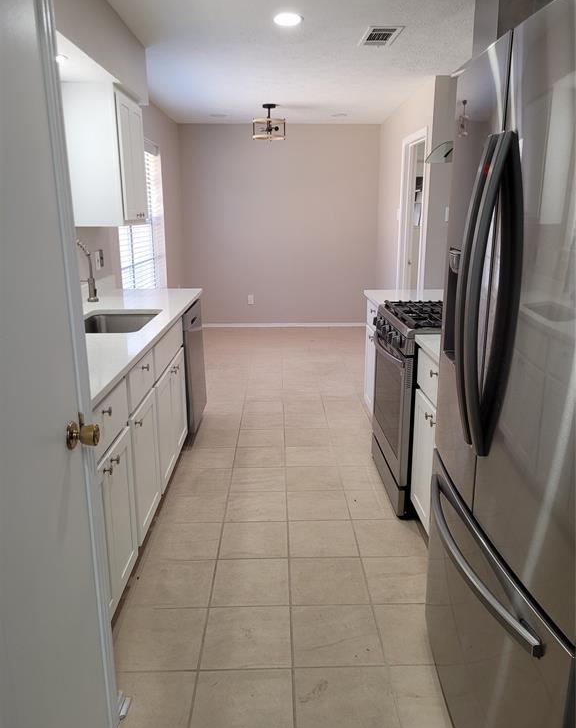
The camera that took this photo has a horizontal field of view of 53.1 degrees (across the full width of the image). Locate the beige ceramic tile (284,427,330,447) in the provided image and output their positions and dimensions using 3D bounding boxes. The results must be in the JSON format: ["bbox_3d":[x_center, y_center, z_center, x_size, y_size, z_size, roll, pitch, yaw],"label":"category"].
[{"bbox_3d":[0.132,0.486,3.789,0.302,0.010,0.302,-1,15,-1],"label":"beige ceramic tile"}]

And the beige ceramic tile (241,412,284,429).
[{"bbox_3d":[-0.179,0.412,4.079,0.302,0.010,0.302,-1,15,-1],"label":"beige ceramic tile"}]

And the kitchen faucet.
[{"bbox_3d":[-1.181,-0.562,3.361,0.070,0.420,0.250,-1,15,-1],"label":"kitchen faucet"}]

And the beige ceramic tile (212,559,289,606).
[{"bbox_3d":[-0.144,0.876,2.309,0.302,0.010,0.302,-1,15,-1],"label":"beige ceramic tile"}]

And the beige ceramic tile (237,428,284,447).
[{"bbox_3d":[-0.173,0.493,3.795,0.302,0.012,0.302,-1,15,-1],"label":"beige ceramic tile"}]

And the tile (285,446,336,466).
[{"bbox_3d":[0.137,0.562,3.478,0.301,0.012,0.300,-1,15,-1],"label":"tile"}]

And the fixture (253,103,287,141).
[{"bbox_3d":[-0.184,-2.386,5.713,0.325,0.323,0.325,-1,15,-1],"label":"fixture"}]

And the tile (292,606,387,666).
[{"bbox_3d":[0.166,0.942,2.006,0.299,0.010,0.299,-1,15,-1],"label":"tile"}]

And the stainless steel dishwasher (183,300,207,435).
[{"bbox_3d":[-0.878,0.035,3.752,0.600,0.840,0.600,-1,15,-1],"label":"stainless steel dishwasher"}]

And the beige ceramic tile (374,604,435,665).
[{"bbox_3d":[0.473,0.945,2.027,0.302,0.012,0.302,-1,15,-1],"label":"beige ceramic tile"}]

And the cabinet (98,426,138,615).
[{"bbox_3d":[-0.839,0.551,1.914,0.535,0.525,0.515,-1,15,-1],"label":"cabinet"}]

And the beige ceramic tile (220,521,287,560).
[{"bbox_3d":[-0.150,0.801,2.610,0.302,0.012,0.302,-1,15,-1],"label":"beige ceramic tile"}]

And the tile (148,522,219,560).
[{"bbox_3d":[-0.455,0.803,2.600,0.302,0.010,0.302,-1,15,-1],"label":"tile"}]

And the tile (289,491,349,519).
[{"bbox_3d":[0.150,0.719,2.911,0.302,0.012,0.302,-1,15,-1],"label":"tile"}]

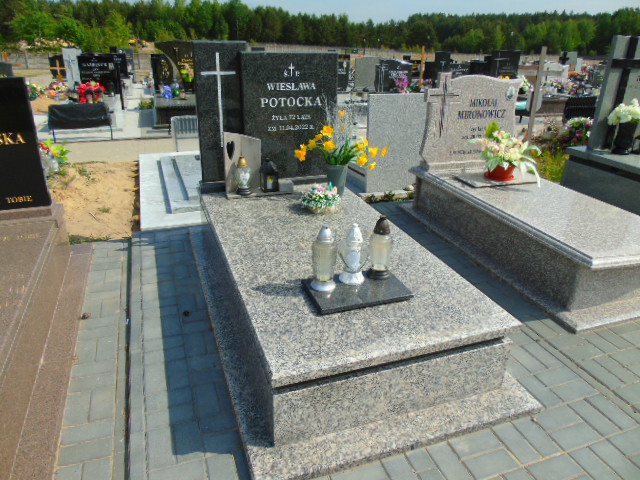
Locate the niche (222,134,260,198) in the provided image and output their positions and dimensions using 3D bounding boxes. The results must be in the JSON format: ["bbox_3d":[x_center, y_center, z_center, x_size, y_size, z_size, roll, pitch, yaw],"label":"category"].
[{"bbox_3d":[-0.537,-0.541,3.240,0.268,0.454,0.160,-7,25,-18],"label":"niche"}]

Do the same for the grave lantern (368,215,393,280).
[{"bbox_3d":[0.286,0.028,2.147,0.112,0.303,0.112,1,24,-1],"label":"grave lantern"}]

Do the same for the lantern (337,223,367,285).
[{"bbox_3d":[0.156,0.054,2.106,0.138,0.281,0.118,4,24,4],"label":"lantern"}]

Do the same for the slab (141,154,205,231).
[{"bbox_3d":[-1.228,-0.676,4.850,1.248,0.130,2.490,-7,25,-18],"label":"slab"}]

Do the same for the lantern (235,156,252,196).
[{"bbox_3d":[-0.544,-0.462,3.276,0.119,0.263,0.115,-7,25,-18],"label":"lantern"}]

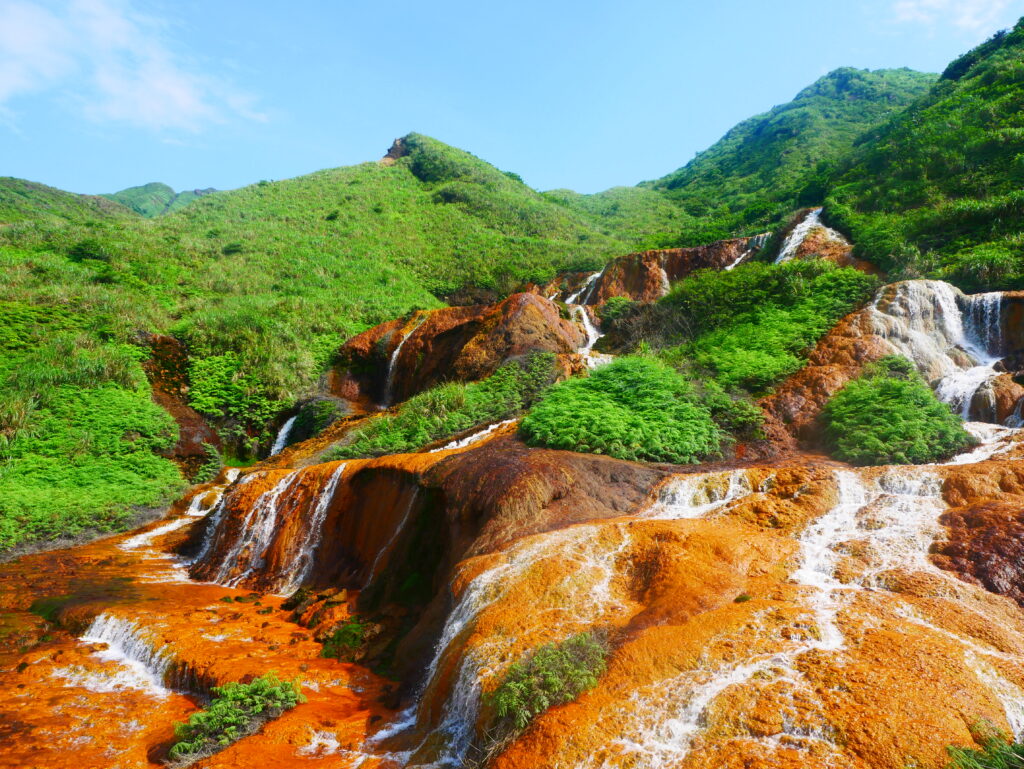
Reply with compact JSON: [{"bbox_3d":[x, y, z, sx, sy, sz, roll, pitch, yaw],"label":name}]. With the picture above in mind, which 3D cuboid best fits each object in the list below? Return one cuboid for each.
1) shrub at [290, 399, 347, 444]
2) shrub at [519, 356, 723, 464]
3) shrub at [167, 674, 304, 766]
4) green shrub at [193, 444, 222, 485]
[{"bbox_3d":[-4.718,0.912,17.500,1.350,1.050,1.100,0,-2,0],"label":"shrub"},{"bbox_3d":[2.391,0.601,15.800,4.200,2.150,2.900,0,-2,0],"label":"shrub"},{"bbox_3d":[-3.491,4.283,9.000,0.850,0.550,1.750,-2,-3,38],"label":"shrub"},{"bbox_3d":[-6.645,1.724,15.500,0.600,0.880,0.550,0,-2,0],"label":"green shrub"}]

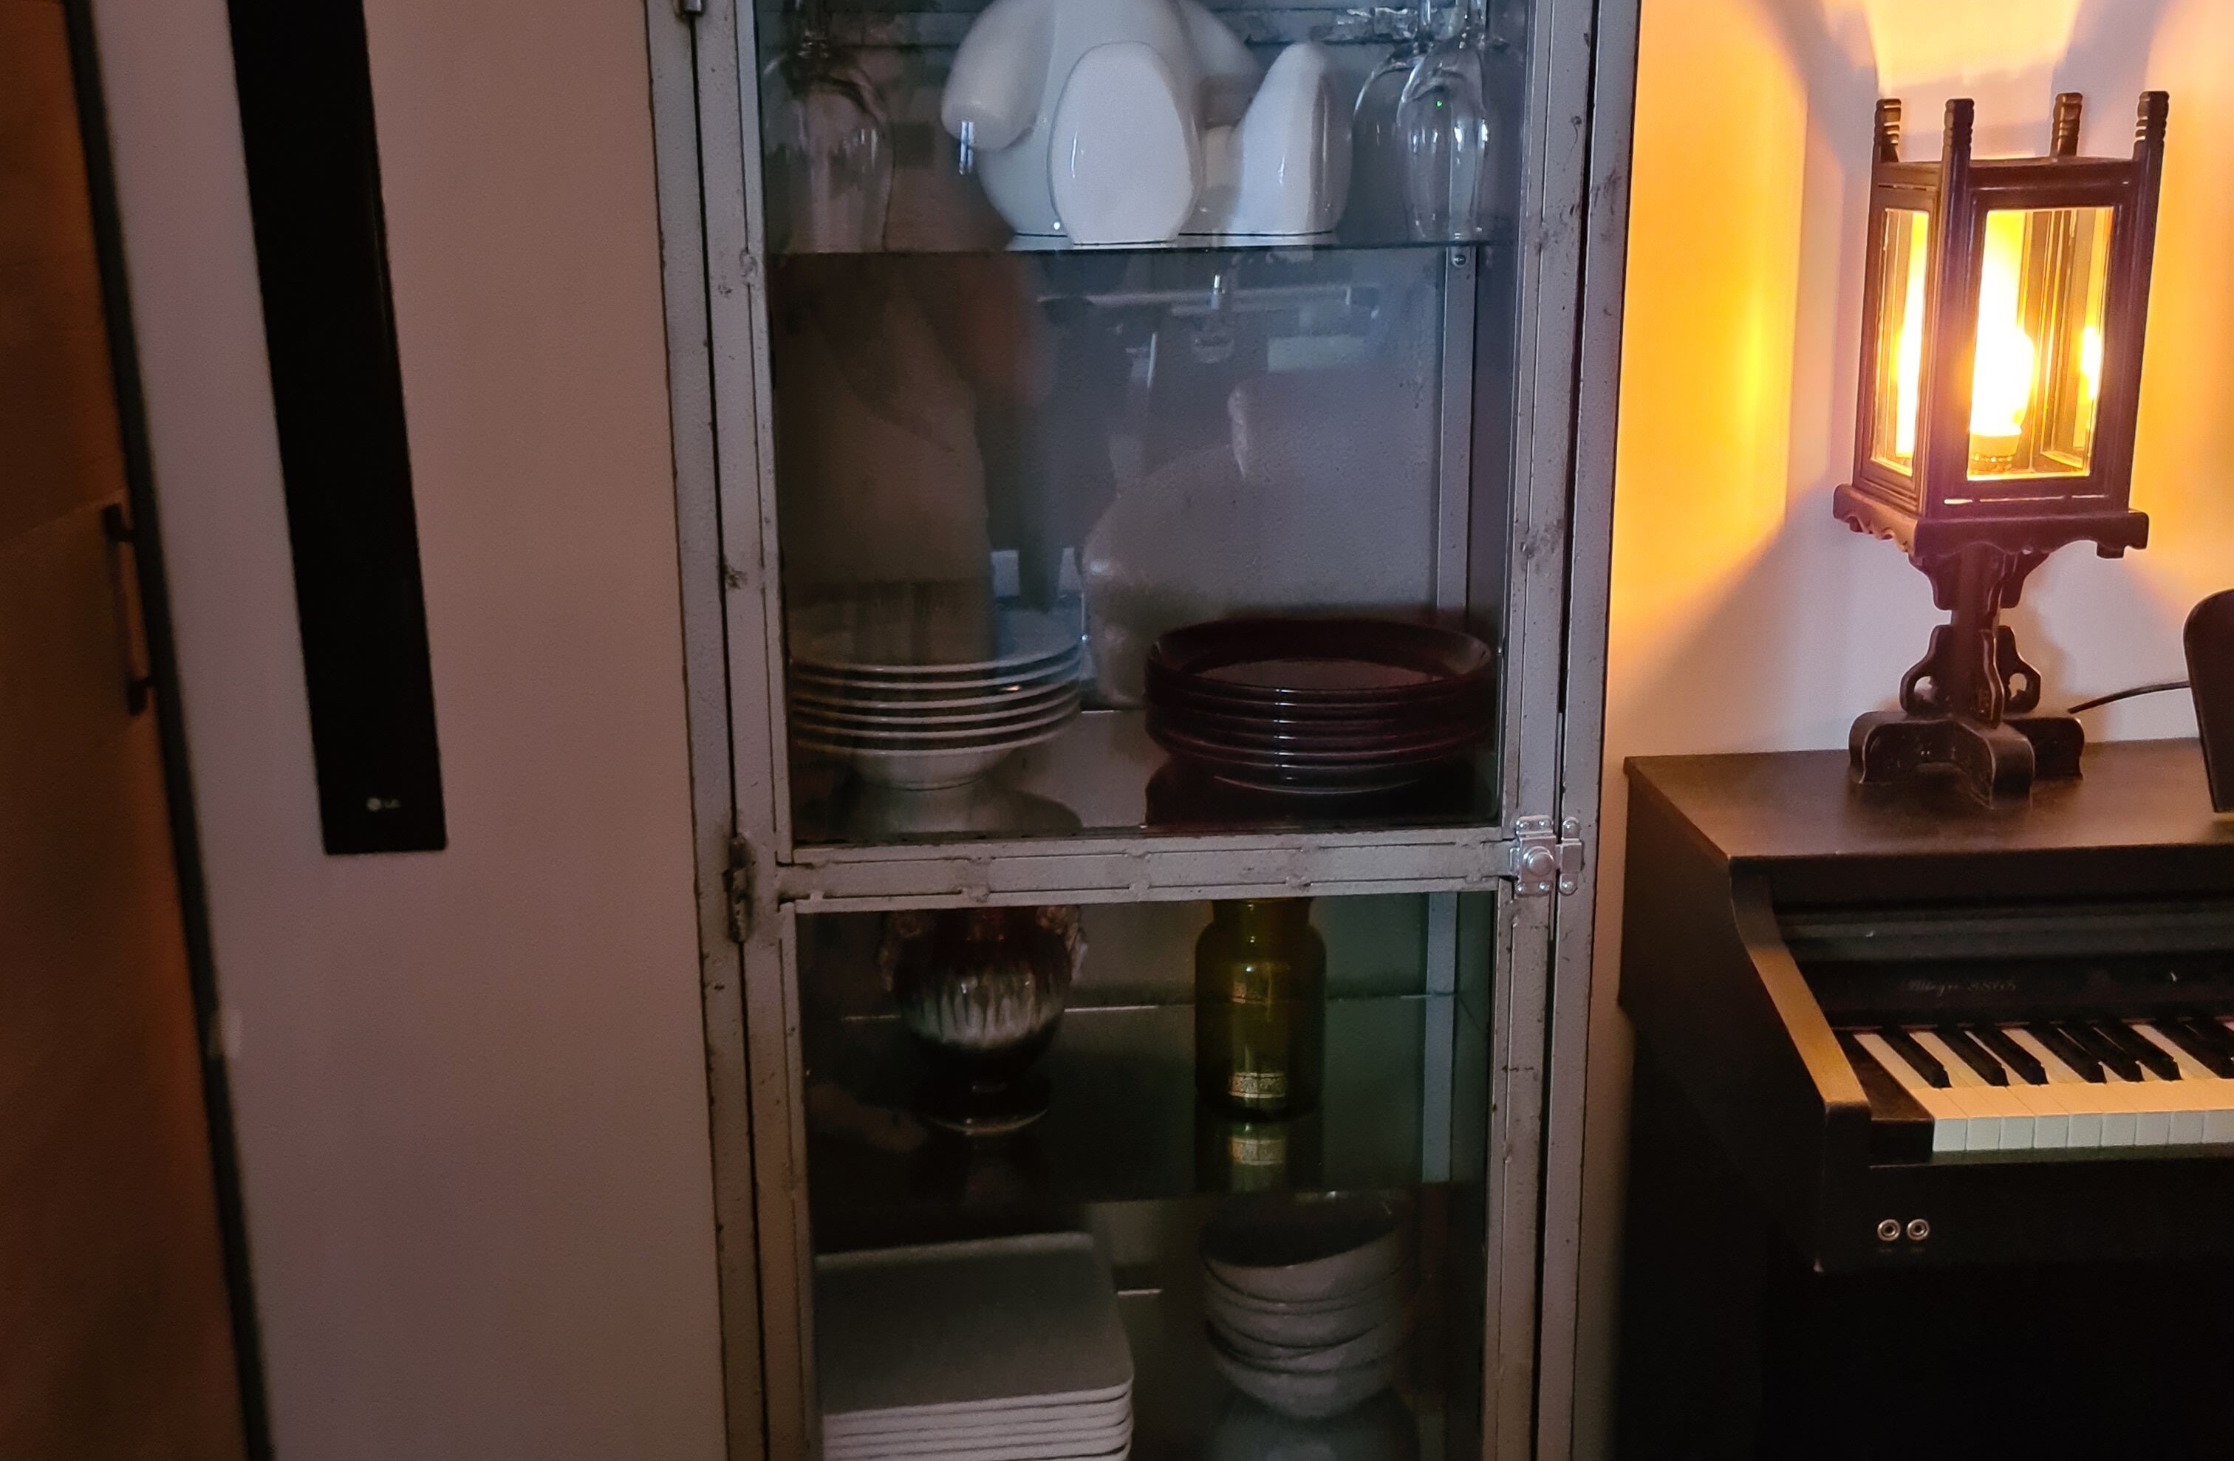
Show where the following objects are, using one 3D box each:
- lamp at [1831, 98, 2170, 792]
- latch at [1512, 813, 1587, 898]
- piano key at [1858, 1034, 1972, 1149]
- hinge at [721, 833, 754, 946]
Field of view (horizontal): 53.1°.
[{"bbox_3d":[0.708,-0.227,1.811,0.186,0.553,0.184,-1,14,-2],"label":"lamp"},{"bbox_3d":[0.287,0.086,1.481,0.050,0.056,0.020,-2,14,-4],"label":"latch"},{"bbox_3d":[0.569,0.258,1.606,0.023,0.022,0.150,-1,14,-2],"label":"piano key"},{"bbox_3d":[-0.244,0.103,1.445,0.018,0.072,0.016,-2,14,-4],"label":"hinge"}]

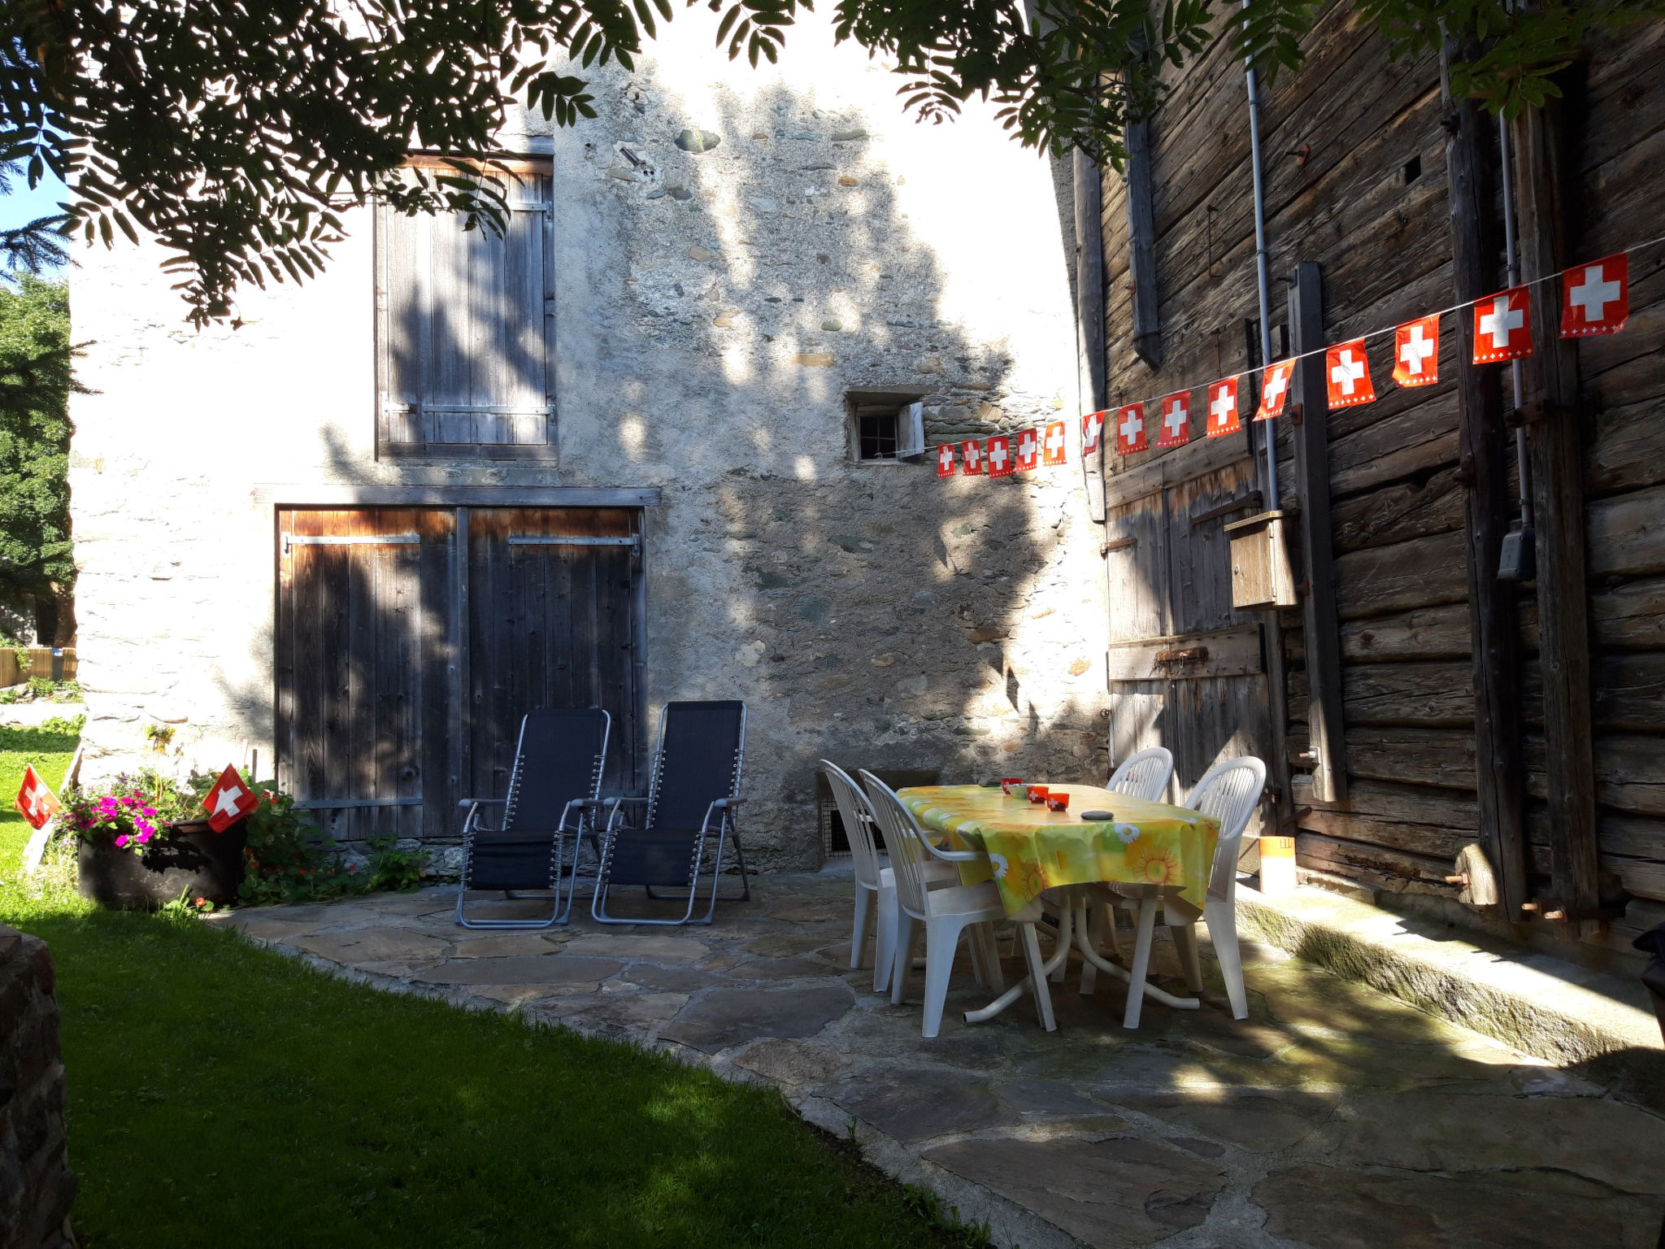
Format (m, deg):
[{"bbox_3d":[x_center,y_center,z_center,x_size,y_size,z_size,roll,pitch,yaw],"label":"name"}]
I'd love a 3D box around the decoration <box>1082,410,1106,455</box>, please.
[{"bbox_3d":[1.275,-0.936,6.100,0.040,0.220,0.200,0,-3,-22],"label":"decoration"}]

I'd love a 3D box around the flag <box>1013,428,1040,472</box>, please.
[{"bbox_3d":[1.054,-0.948,6.800,0.030,0.220,0.210,0,-4,-26],"label":"flag"}]

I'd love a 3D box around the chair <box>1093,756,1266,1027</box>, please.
[{"bbox_3d":[1.269,0.959,4.639,0.590,0.900,0.550,-1,-3,-5],"label":"chair"}]

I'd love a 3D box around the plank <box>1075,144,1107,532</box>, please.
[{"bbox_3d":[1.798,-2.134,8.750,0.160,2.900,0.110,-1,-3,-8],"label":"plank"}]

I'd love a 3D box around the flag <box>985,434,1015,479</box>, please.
[{"bbox_3d":[0.953,-0.953,7.100,0.030,0.220,0.210,0,-4,-29],"label":"flag"}]

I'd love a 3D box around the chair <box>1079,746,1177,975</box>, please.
[{"bbox_3d":[1.140,0.983,5.270,0.600,0.890,0.560,-1,-3,-9],"label":"chair"}]

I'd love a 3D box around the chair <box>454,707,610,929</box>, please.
[{"bbox_3d":[-1.645,1.024,6.900,0.650,1.130,0.950,-2,-3,6],"label":"chair"}]

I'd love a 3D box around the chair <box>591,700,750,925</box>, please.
[{"bbox_3d":[-0.840,0.990,6.780,0.650,1.140,0.950,-2,-3,9],"label":"chair"}]

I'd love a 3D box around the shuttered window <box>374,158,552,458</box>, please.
[{"bbox_3d":[-2.382,-2.067,8.179,1.140,1.981,0.120,-1,-3,-9],"label":"shuttered window"}]

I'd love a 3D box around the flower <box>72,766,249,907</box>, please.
[{"bbox_3d":[-3.937,1.245,7.300,0.970,0.760,0.760,-1,-3,-12],"label":"flower"}]

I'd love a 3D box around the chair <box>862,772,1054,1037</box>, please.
[{"bbox_3d":[0.445,0.971,4.560,0.600,0.880,0.560,-1,-3,-9],"label":"chair"}]

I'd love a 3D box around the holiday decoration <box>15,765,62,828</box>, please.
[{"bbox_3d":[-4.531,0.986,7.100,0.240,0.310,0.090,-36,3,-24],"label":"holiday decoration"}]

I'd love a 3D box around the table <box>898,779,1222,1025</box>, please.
[{"bbox_3d":[0.820,1.056,4.950,0.880,0.730,1.470,-1,-3,-7],"label":"table"}]

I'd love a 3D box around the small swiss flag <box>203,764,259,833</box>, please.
[{"bbox_3d":[-3.488,1.007,7.250,0.300,0.280,0.060,-42,11,-6],"label":"small swiss flag"}]

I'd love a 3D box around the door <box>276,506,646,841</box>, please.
[{"bbox_3d":[-2.490,0.332,8.400,2.400,2.220,0.100,-1,-3,-7],"label":"door"}]

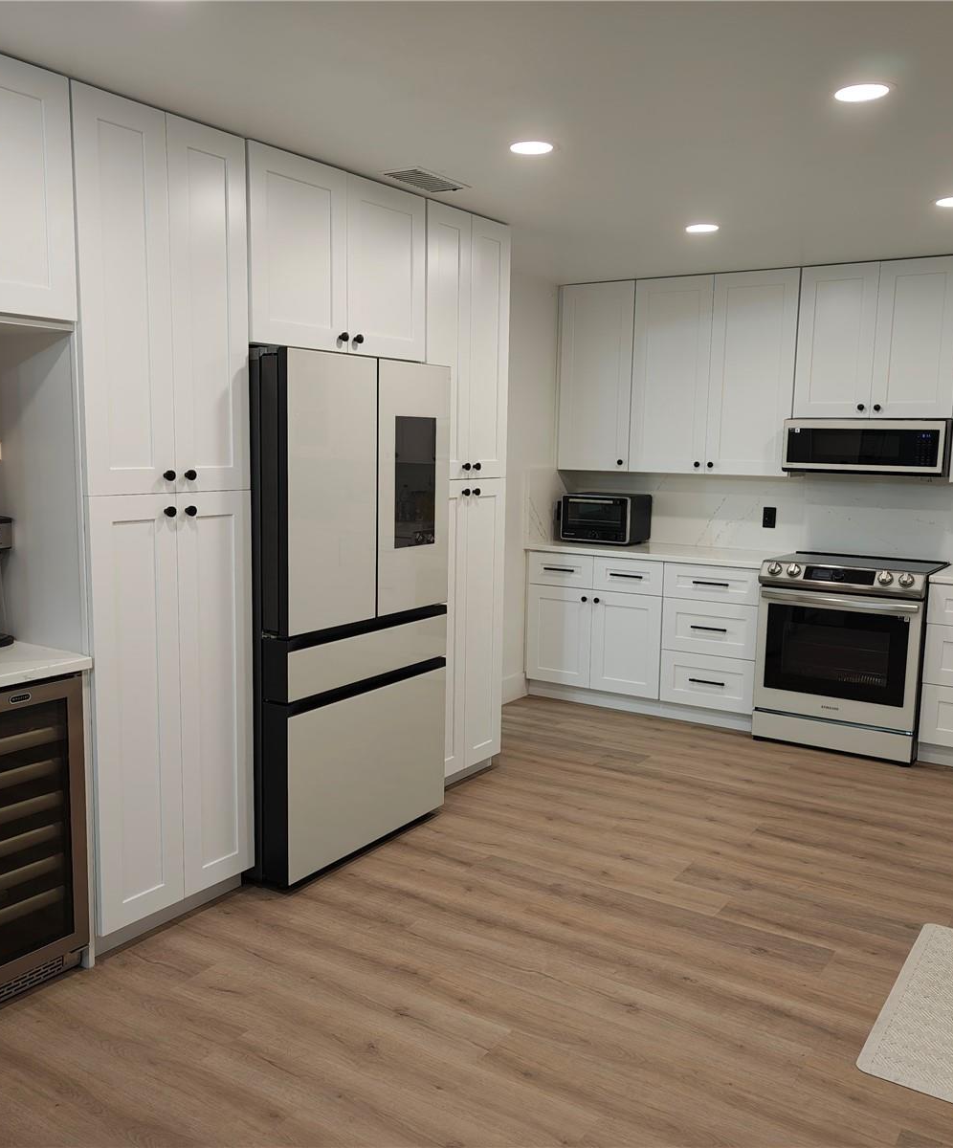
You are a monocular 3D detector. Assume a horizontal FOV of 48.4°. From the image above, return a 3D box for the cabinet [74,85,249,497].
[{"bbox_3d":[-1.120,-0.783,3.171,0.607,1.054,0.607,6,9,33],"label":"cabinet"}]

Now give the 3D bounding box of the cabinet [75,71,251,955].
[{"bbox_3d":[-1.144,-0.138,3.299,0.612,2.393,0.624,6,9,33],"label":"cabinet"}]

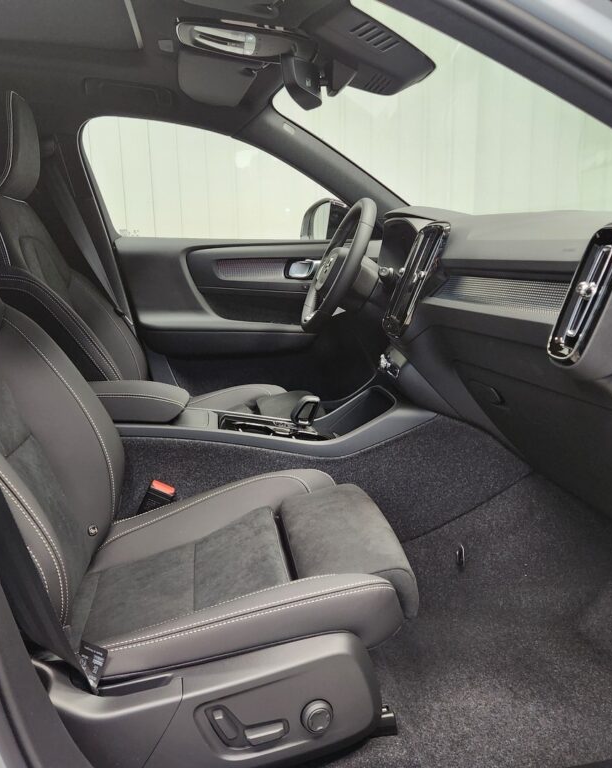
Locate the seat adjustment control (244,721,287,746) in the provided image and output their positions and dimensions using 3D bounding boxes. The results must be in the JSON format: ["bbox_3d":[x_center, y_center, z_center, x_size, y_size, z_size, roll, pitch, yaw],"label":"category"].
[{"bbox_3d":[-0.056,0.492,0.958,0.064,0.024,0.020,-10,16,-8],"label":"seat adjustment control"}]

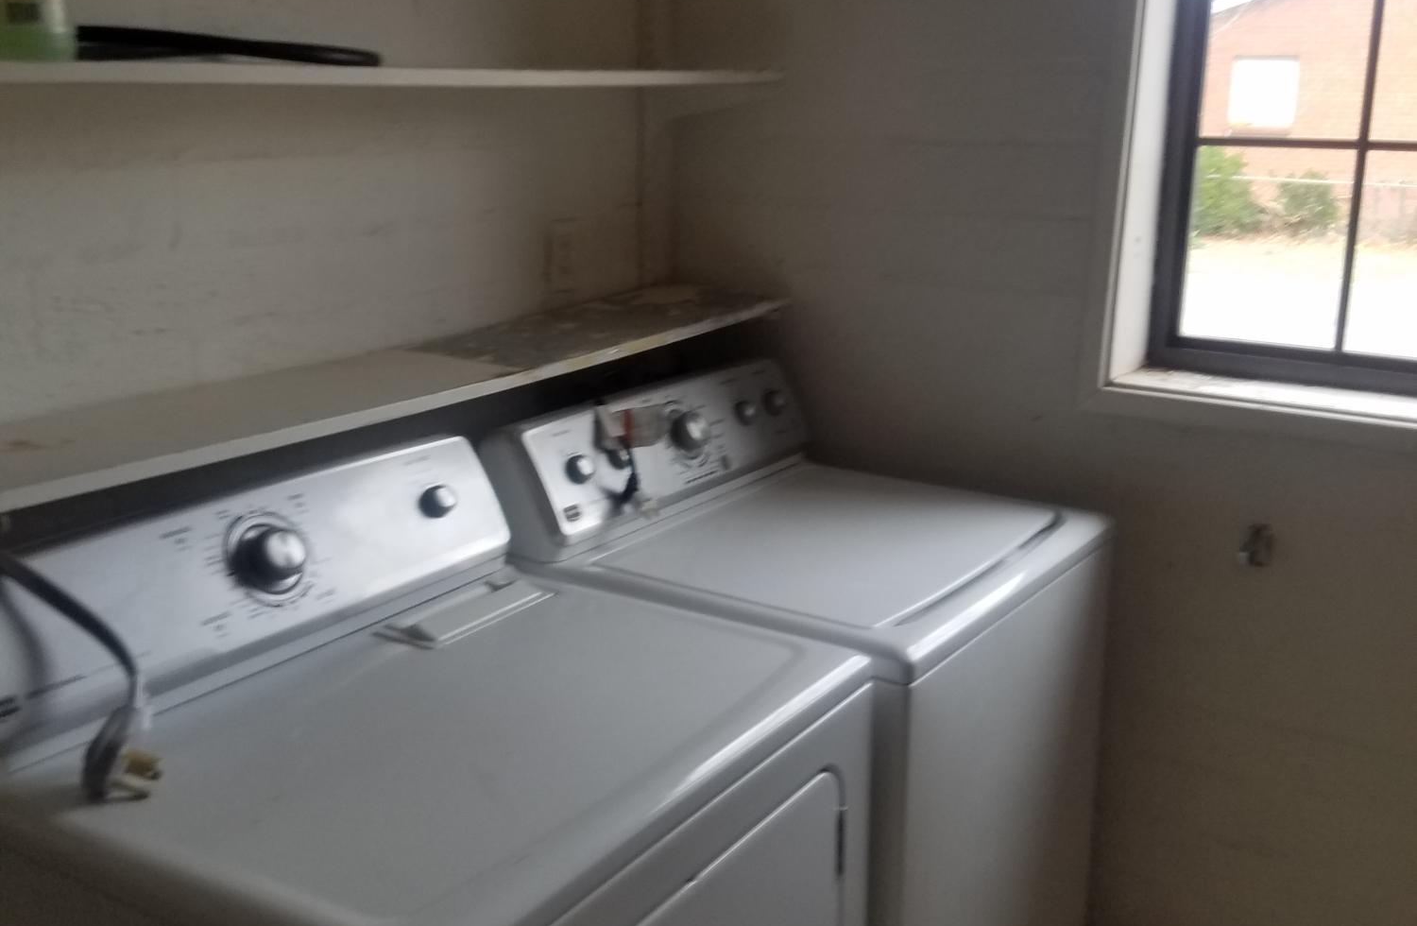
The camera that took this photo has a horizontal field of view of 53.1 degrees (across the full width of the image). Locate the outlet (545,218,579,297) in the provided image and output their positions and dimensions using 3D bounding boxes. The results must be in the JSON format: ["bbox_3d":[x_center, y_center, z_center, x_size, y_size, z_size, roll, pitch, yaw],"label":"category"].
[{"bbox_3d":[-0.229,-0.325,2.252,0.012,0.115,0.073,10,18,31],"label":"outlet"}]

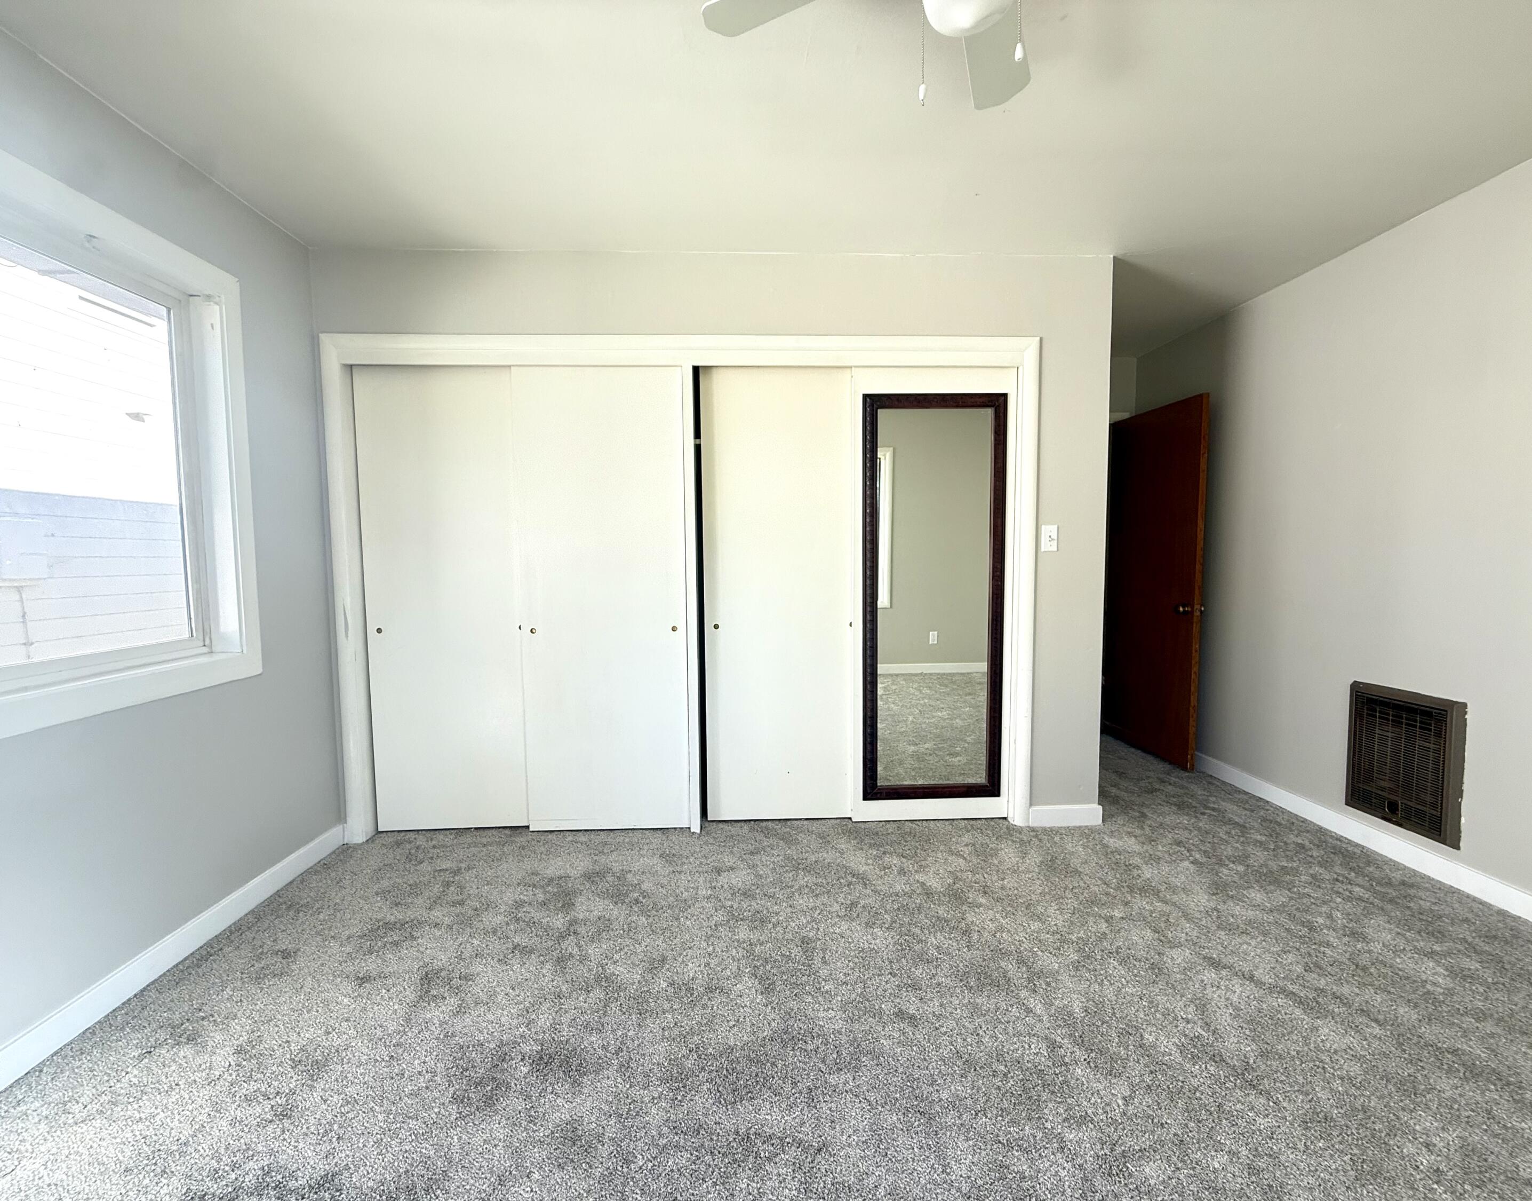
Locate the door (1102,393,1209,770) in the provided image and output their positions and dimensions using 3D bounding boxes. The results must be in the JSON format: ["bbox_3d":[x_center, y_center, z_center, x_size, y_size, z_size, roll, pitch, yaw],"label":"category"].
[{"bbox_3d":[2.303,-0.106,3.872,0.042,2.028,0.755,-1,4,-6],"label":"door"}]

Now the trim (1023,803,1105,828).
[{"bbox_3d":[1.333,0.956,2.877,0.323,0.080,0.017,-1,4,-2],"label":"trim"}]

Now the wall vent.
[{"bbox_3d":[2.441,0.612,2.489,0.043,0.516,0.401,-1,4,-2],"label":"wall vent"}]

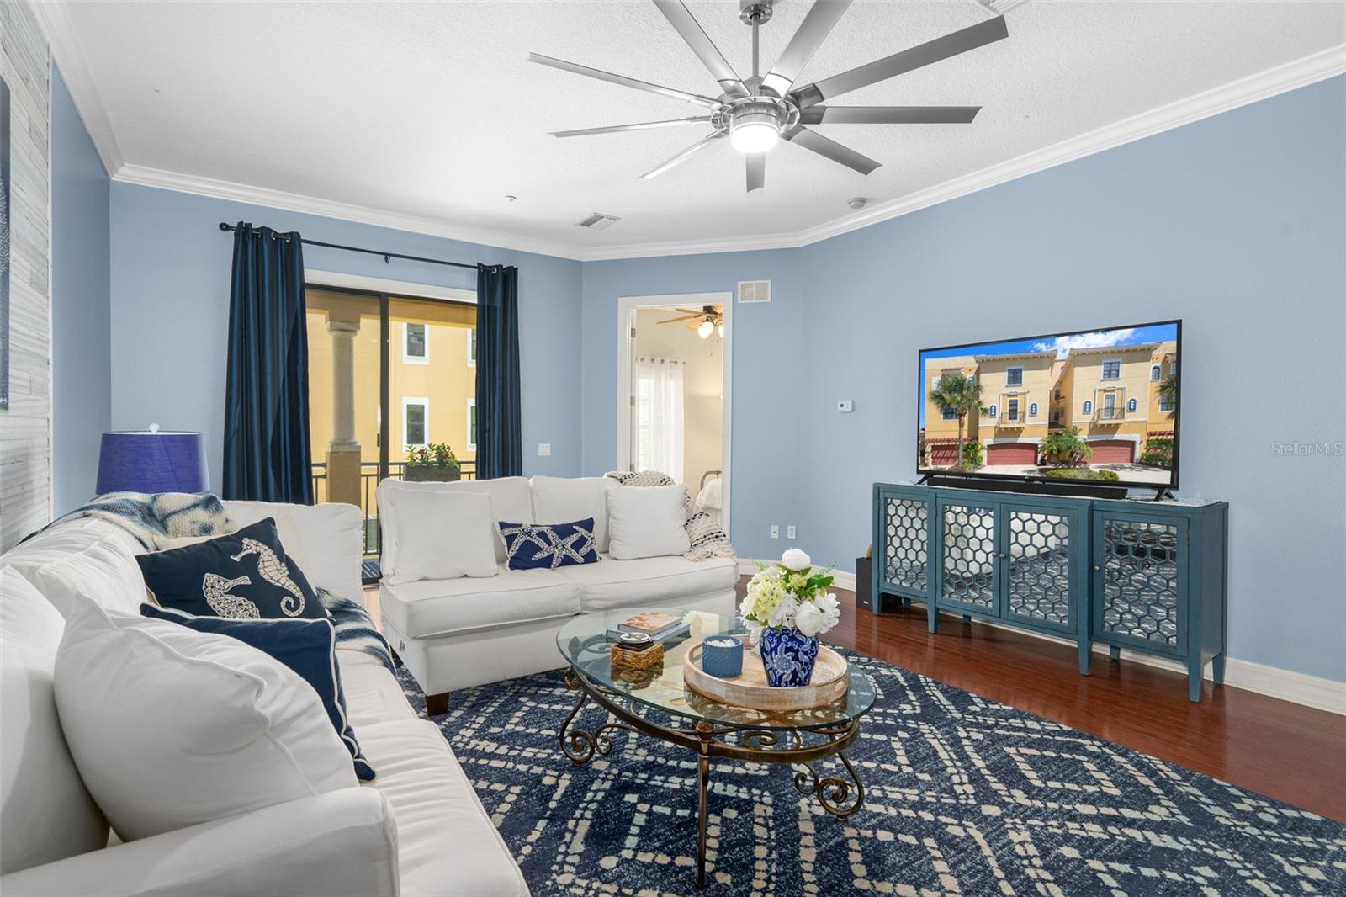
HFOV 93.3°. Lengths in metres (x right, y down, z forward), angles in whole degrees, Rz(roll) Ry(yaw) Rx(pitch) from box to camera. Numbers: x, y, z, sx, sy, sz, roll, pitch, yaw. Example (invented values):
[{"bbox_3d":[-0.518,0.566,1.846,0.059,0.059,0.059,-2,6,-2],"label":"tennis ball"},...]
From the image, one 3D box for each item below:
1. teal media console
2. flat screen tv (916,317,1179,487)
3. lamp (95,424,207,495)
[{"bbox_3d":[2.100,0.724,3.844,0.411,0.936,1.846,-1,1,-35],"label":"teal media console"},{"bbox_3d":[2.127,-0.231,3.785,0.076,0.849,1.467,-1,1,-35],"label":"flat screen tv"},{"bbox_3d":[-2.487,0.236,3.051,0.420,0.700,0.420,-1,1,-35],"label":"lamp"}]

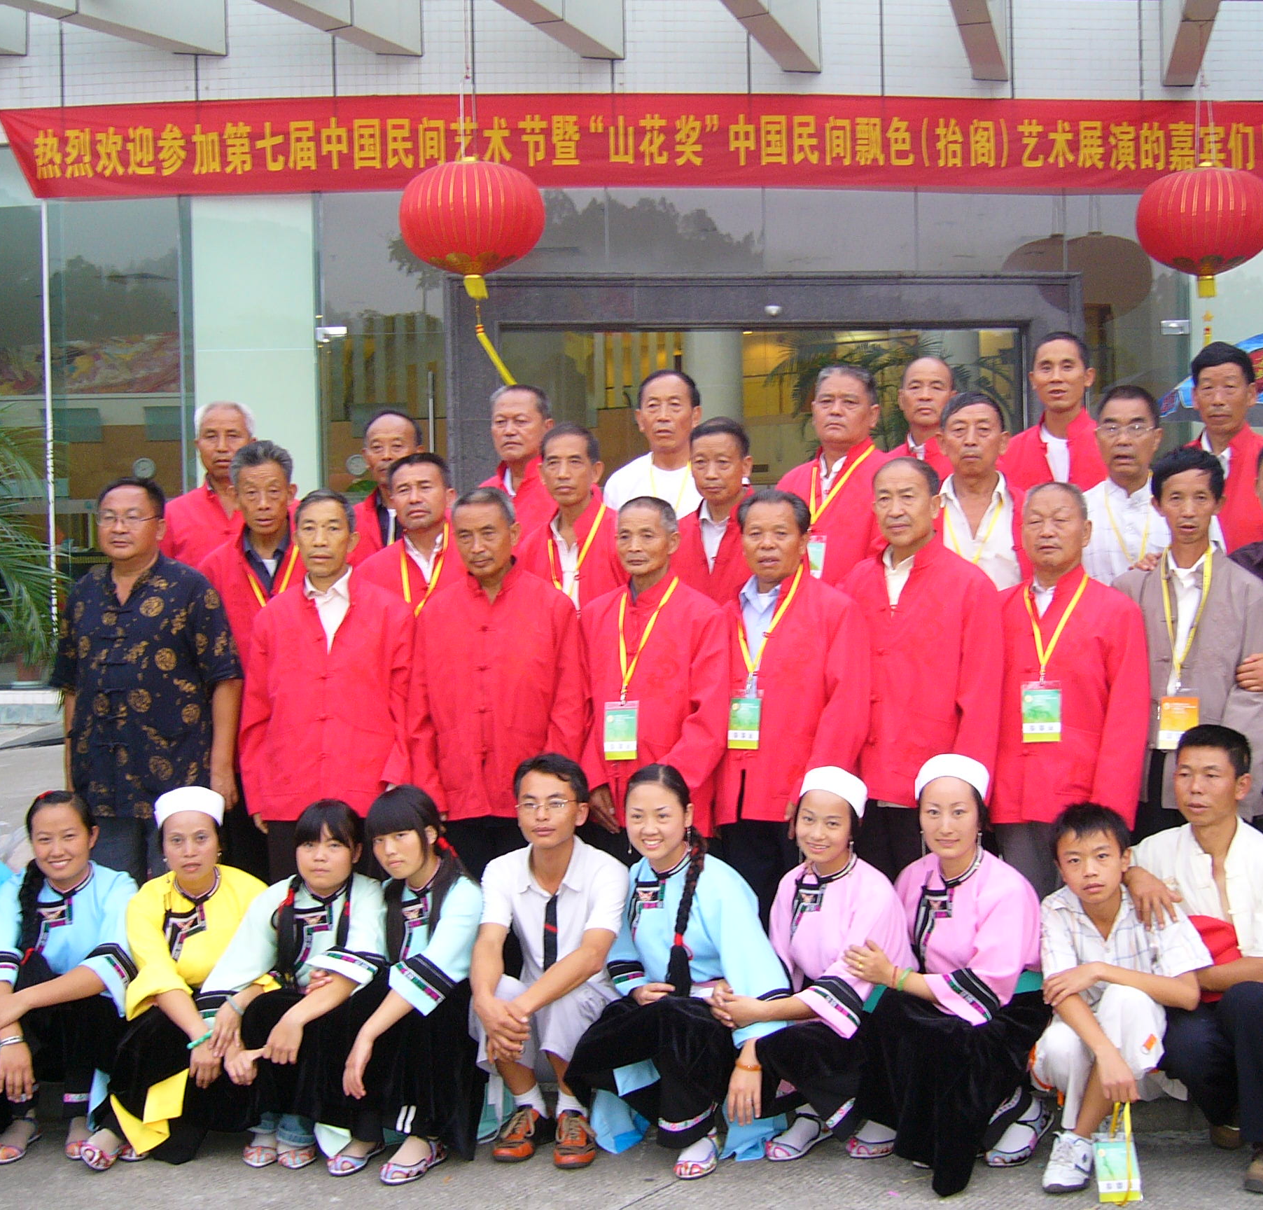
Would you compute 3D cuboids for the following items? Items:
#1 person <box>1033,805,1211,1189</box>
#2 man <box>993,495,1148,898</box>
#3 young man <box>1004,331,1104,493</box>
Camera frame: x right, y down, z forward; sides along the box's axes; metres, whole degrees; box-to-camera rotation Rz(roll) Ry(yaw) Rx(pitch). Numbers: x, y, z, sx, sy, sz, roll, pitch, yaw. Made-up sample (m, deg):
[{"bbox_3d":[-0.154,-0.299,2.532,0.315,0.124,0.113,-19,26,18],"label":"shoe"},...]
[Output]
[{"bbox_3d":[1.222,0.939,4.420,0.430,0.909,0.560,-1,1,26],"label":"person"},{"bbox_3d":[1.180,0.487,4.800,0.460,1.630,0.300,-1,1,27],"label":"man"},{"bbox_3d":[1.314,0.019,5.355,0.480,1.680,0.280,-1,0,15],"label":"young man"}]

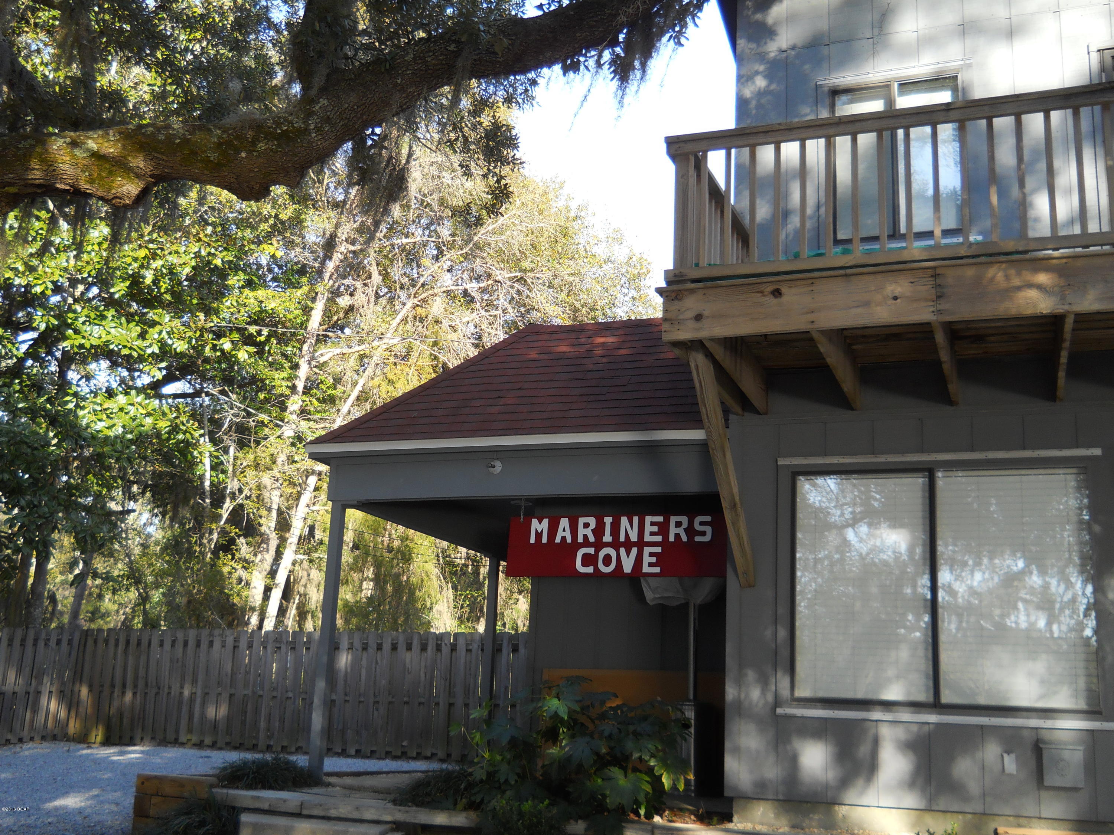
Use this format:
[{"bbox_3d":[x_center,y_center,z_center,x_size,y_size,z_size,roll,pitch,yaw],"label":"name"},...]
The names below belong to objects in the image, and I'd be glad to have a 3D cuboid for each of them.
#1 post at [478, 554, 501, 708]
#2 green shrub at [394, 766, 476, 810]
[{"bbox_3d":[-0.731,2.598,12.758,0.090,2.240,0.090,-3,-15,21],"label":"post"},{"bbox_3d":[-0.797,2.499,8.125,0.680,0.250,0.640,4,-14,-4],"label":"green shrub"}]

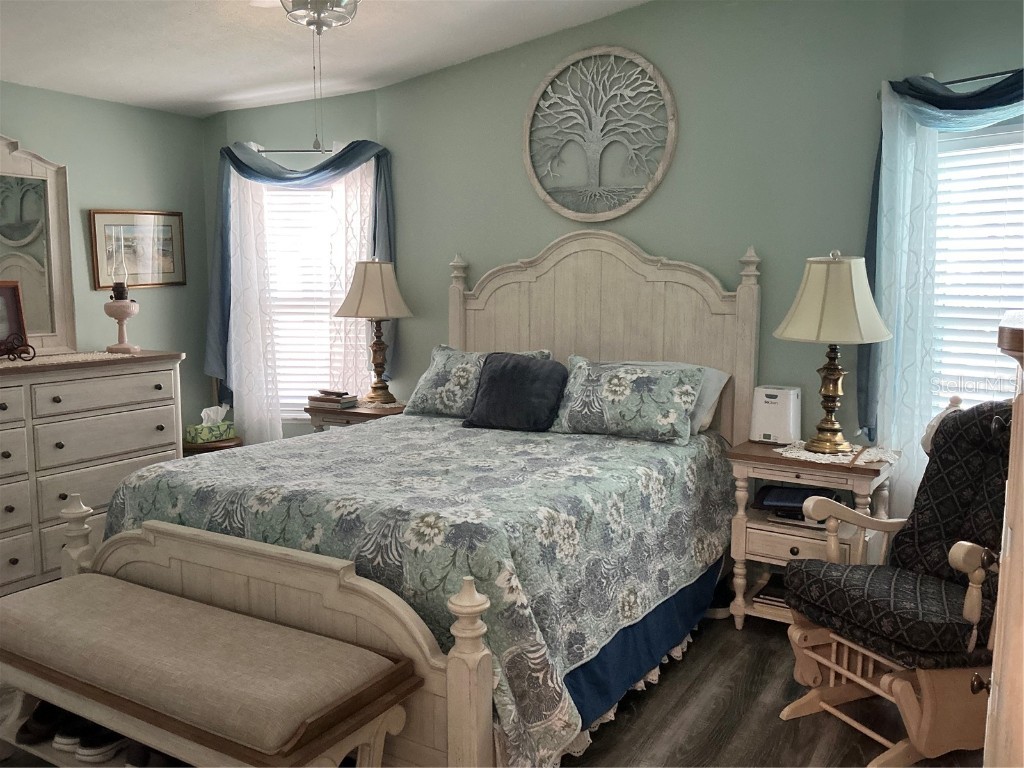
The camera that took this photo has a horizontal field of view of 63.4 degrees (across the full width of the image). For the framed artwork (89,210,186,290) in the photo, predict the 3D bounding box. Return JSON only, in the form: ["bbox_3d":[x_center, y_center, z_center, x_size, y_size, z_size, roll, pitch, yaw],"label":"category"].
[{"bbox_3d":[-2.087,-0.756,4.661,0.030,0.430,0.580,4,8,32],"label":"framed artwork"}]

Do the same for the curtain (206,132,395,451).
[{"bbox_3d":[-1.279,-0.377,5.090,1.135,2.180,0.180,0,7,3],"label":"curtain"}]

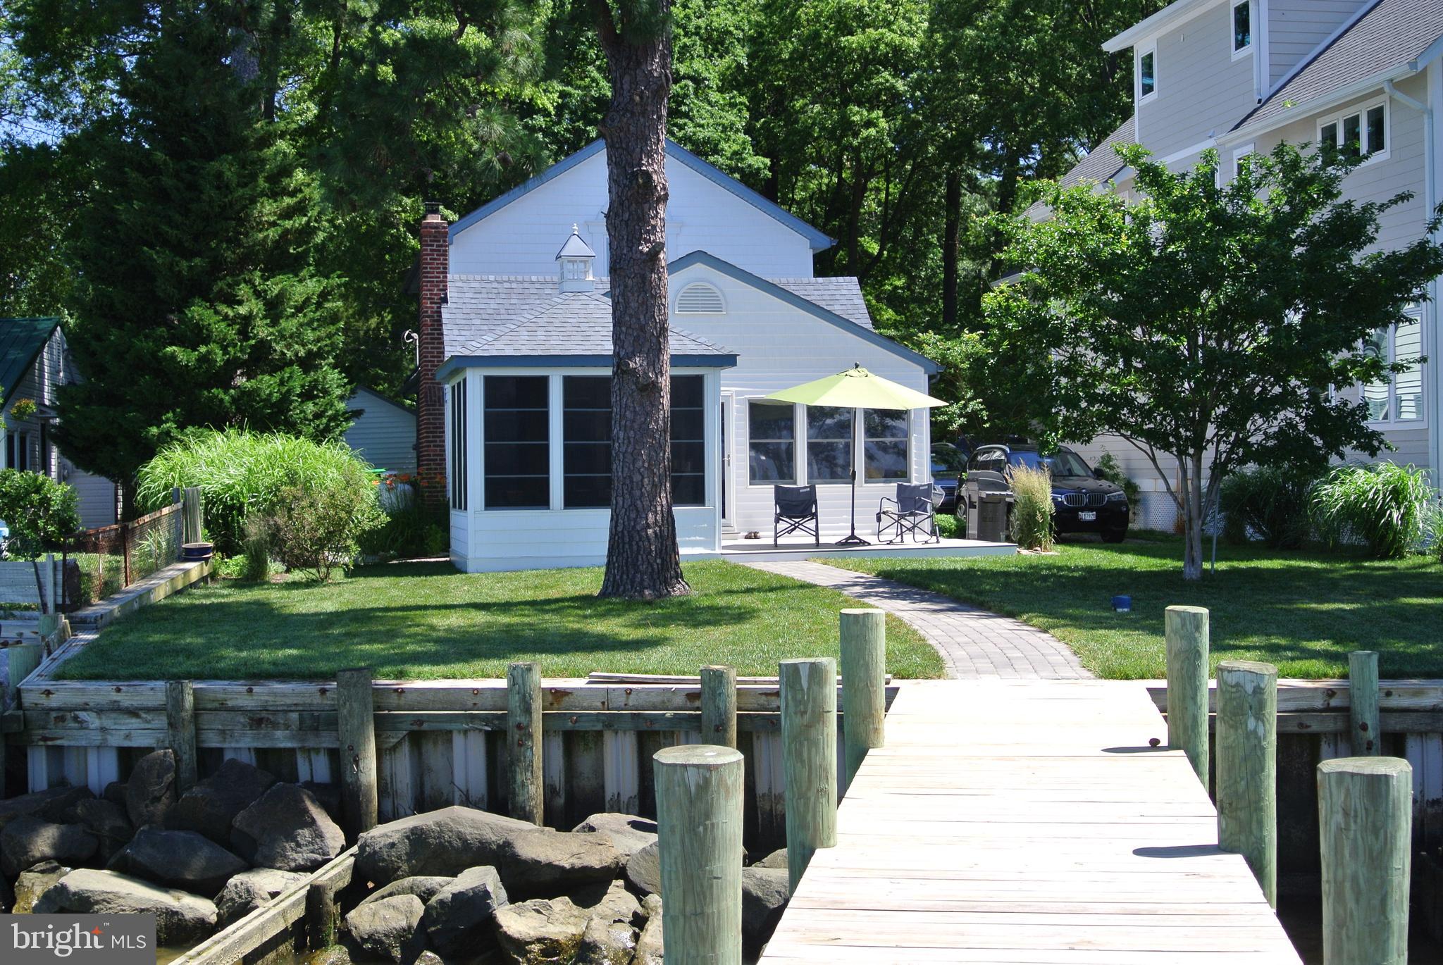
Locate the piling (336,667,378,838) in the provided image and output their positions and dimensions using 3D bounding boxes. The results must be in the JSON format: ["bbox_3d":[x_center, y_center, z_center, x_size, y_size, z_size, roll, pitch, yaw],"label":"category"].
[{"bbox_3d":[-2.764,2.090,14.950,0.262,1.350,0.262,-1,0,0],"label":"piling"}]

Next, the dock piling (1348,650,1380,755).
[{"bbox_3d":[4.617,1.795,14.130,0.212,1.150,0.212,-1,0,0],"label":"dock piling"}]

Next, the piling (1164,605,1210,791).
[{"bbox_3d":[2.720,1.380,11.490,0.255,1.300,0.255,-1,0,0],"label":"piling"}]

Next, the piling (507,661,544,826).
[{"bbox_3d":[-1.477,2.040,14.800,0.252,1.350,0.252,-1,0,0],"label":"piling"}]

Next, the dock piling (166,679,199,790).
[{"bbox_3d":[-4.142,2.050,15.100,0.213,1.050,0.213,-1,0,0],"label":"dock piling"}]

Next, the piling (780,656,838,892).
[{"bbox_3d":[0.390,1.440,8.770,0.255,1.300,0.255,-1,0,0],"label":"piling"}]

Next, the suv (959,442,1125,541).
[{"bbox_3d":[5.530,0.140,34.400,1.890,1.660,4.650,-1,2,-11],"label":"suv"}]

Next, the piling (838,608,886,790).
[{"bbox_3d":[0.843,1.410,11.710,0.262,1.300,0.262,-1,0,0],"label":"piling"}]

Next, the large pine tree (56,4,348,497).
[{"bbox_3d":[-9.900,-4.800,37.500,5.600,11.800,5.600,-1,0,0],"label":"large pine tree"}]

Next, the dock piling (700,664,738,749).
[{"bbox_3d":[-0.017,1.920,14.650,0.255,1.100,0.255,-1,0,0],"label":"dock piling"}]

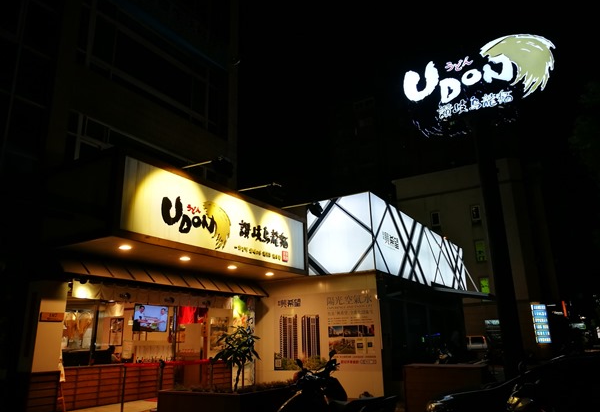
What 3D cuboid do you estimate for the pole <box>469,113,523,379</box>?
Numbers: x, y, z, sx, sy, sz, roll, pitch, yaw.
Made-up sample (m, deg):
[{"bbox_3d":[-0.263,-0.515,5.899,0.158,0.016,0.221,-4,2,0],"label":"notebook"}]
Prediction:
[{"bbox_3d":[4.171,0.930,9.814,0.390,6.400,0.390,-11,-19,30],"label":"pole"}]

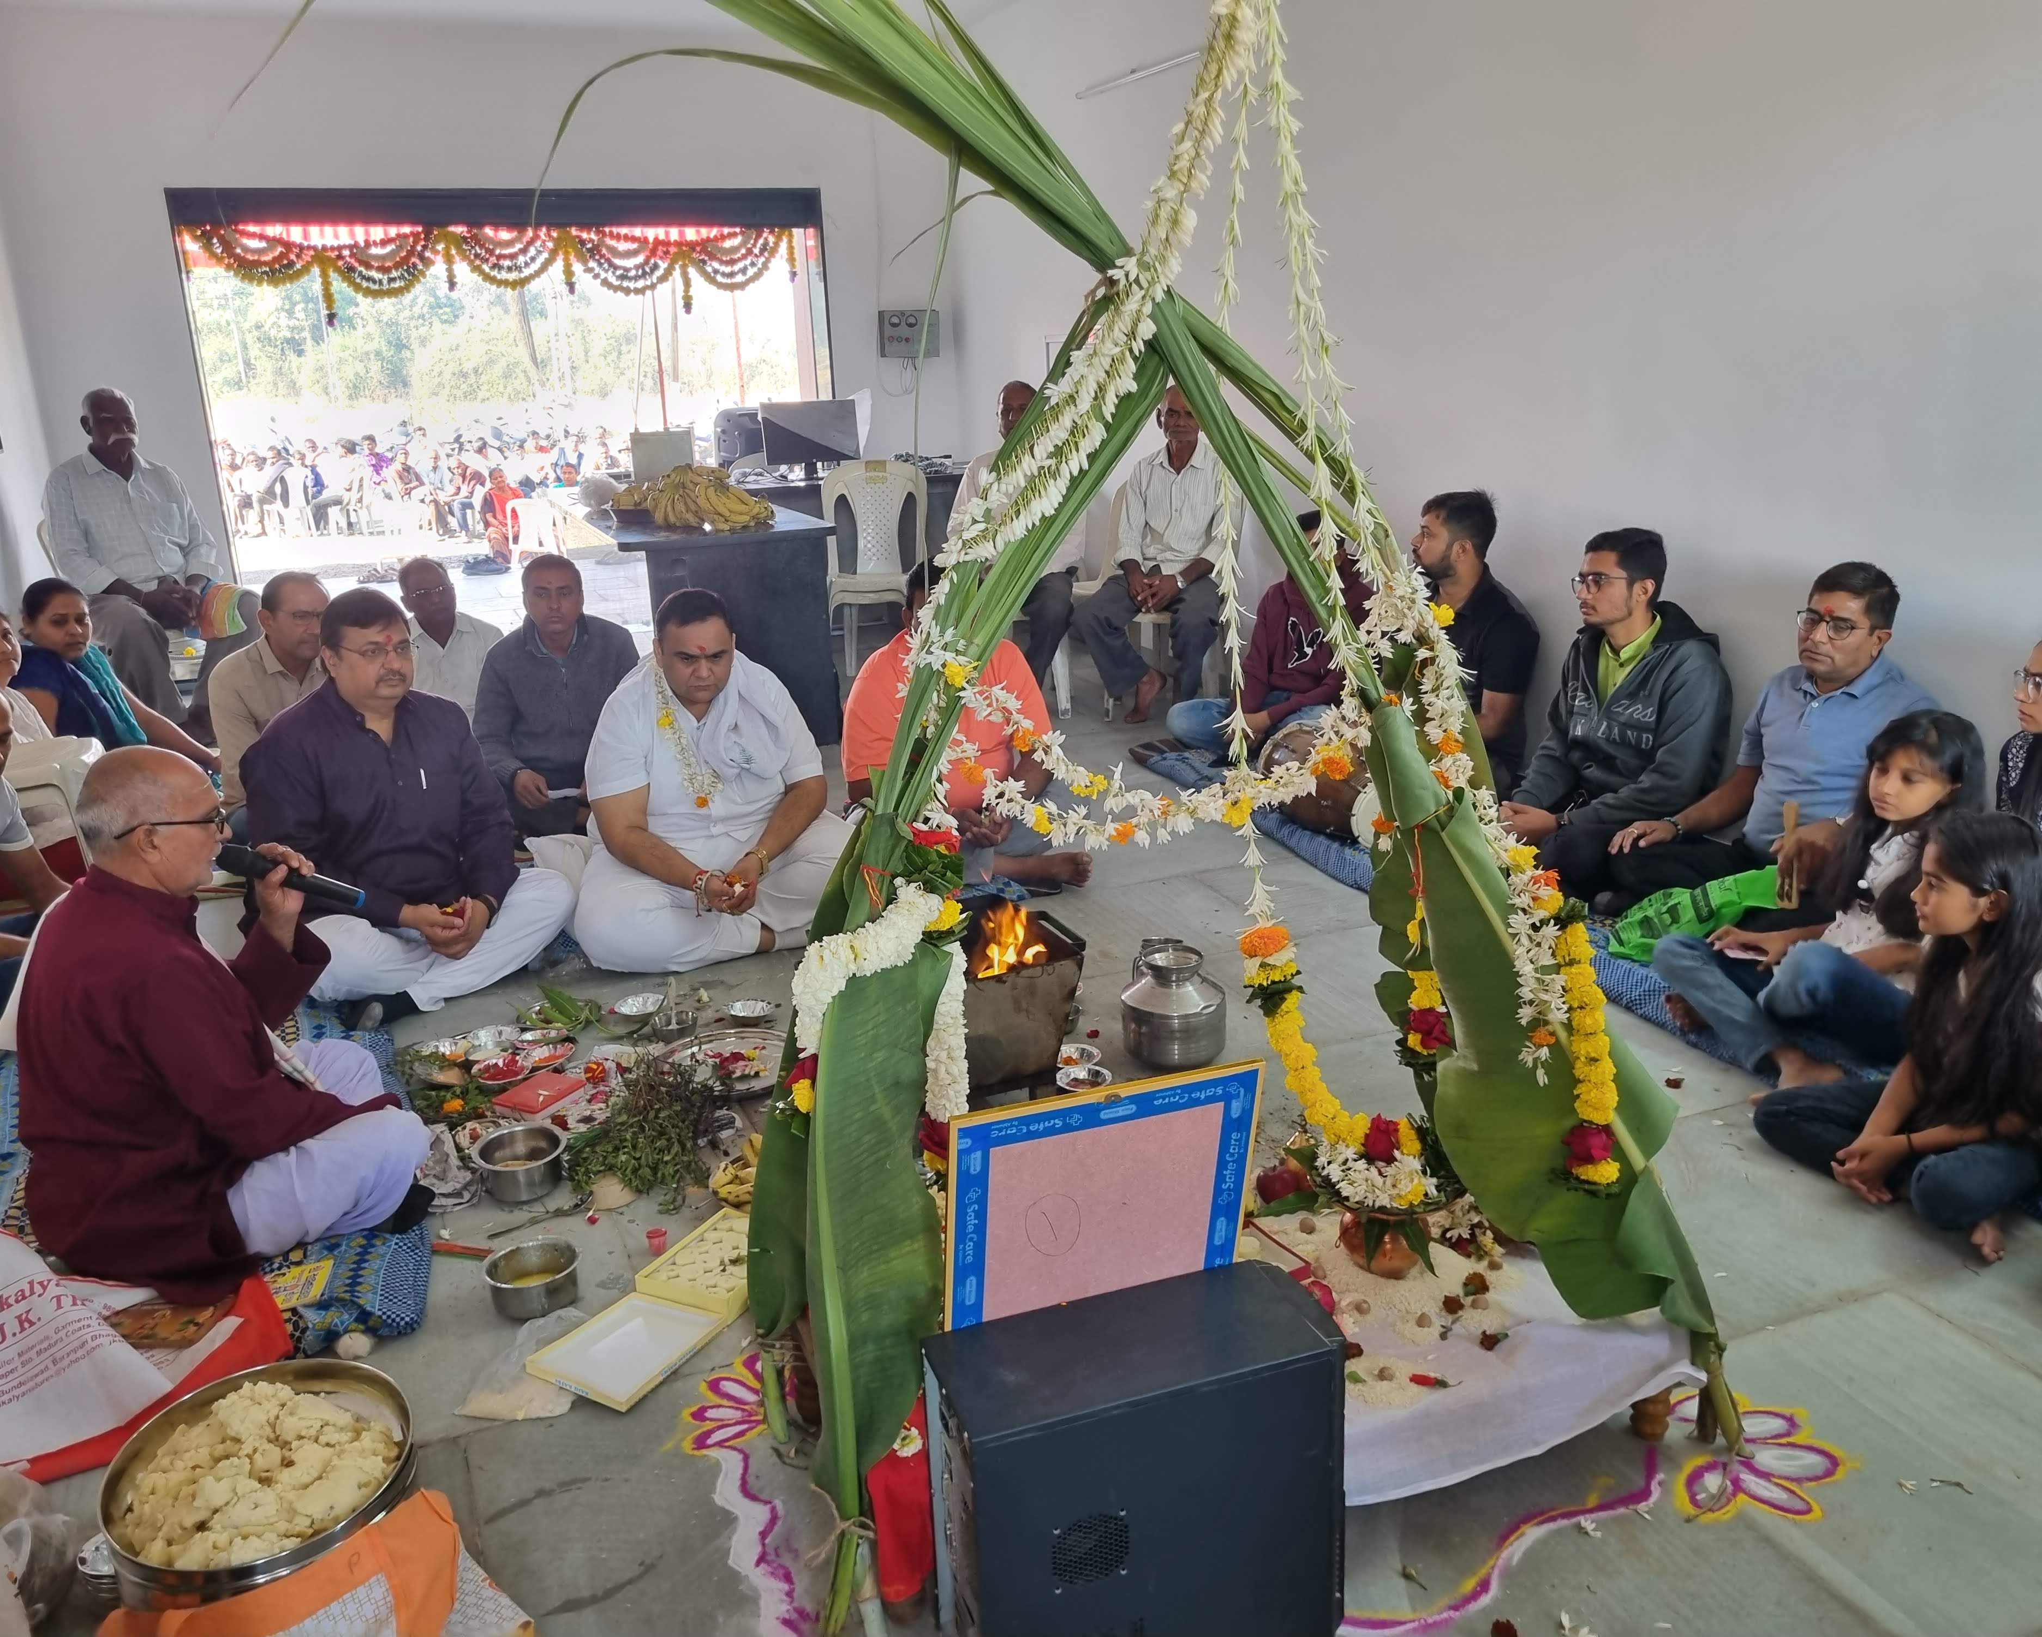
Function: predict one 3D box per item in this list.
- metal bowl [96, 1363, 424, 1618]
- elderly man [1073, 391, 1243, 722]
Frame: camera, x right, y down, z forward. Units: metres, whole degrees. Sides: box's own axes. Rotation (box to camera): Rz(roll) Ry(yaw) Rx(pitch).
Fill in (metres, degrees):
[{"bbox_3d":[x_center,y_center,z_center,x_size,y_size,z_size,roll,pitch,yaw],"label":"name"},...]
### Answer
[{"bbox_3d":[-0.923,0.852,2.023,0.354,0.150,0.354,-9,18,-21],"label":"metal bowl"},{"bbox_3d":[0.566,-1.016,6.137,0.560,1.180,0.740,0,17,7],"label":"elderly man"}]

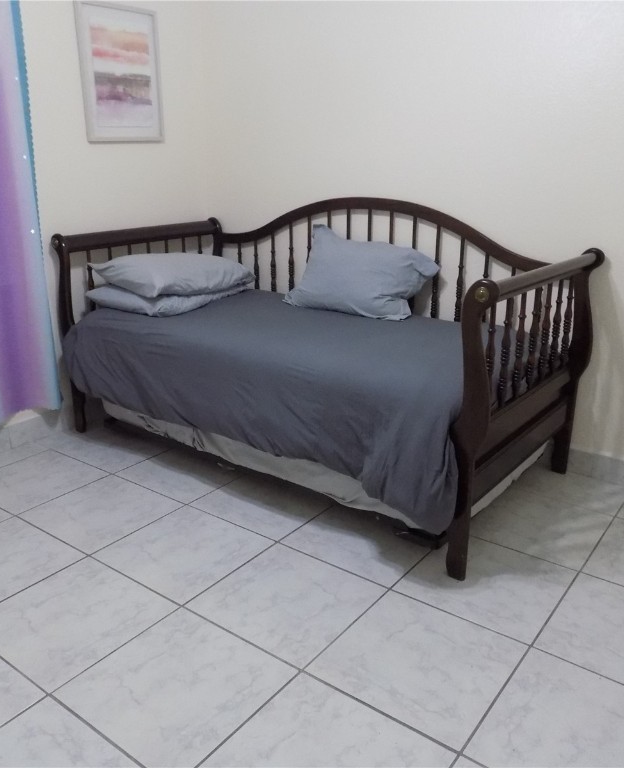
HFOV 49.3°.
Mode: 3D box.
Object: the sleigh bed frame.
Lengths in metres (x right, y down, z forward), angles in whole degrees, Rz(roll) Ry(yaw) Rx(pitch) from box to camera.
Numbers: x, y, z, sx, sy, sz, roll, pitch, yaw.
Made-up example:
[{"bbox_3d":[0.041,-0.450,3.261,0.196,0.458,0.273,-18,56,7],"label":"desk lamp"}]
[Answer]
[{"bbox_3d":[-0.023,-0.218,2.989,2.145,1.123,1.015,14,22,35],"label":"sleigh bed frame"}]

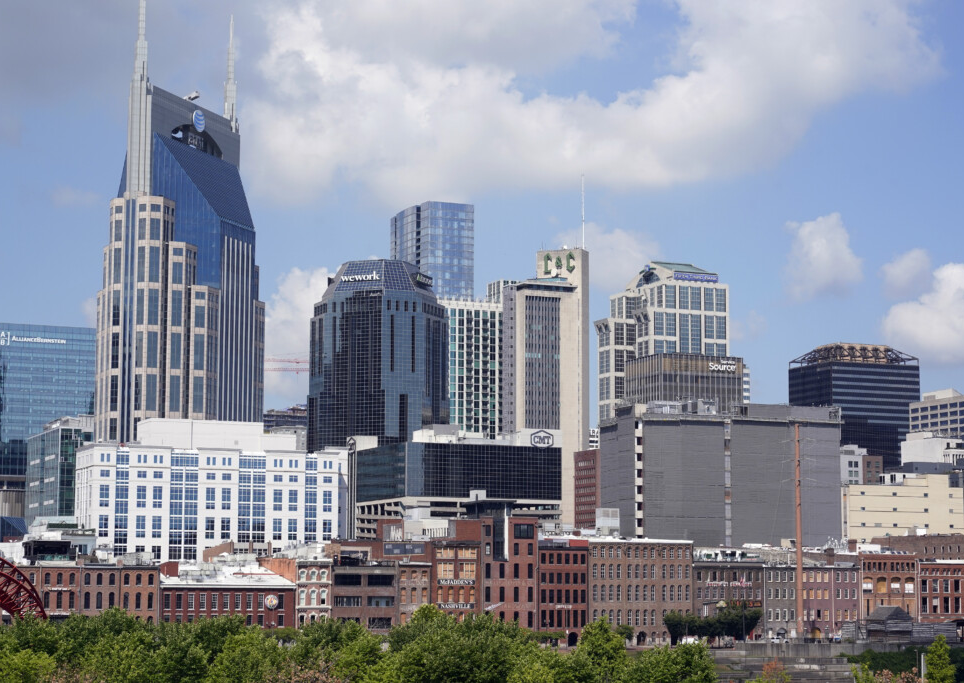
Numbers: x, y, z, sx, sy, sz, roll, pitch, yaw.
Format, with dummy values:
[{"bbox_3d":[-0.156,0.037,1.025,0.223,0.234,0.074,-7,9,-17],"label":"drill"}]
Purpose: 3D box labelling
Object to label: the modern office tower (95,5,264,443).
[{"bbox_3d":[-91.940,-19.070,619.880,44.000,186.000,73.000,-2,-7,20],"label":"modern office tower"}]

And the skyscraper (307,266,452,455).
[{"bbox_3d":[-34.127,27.347,655.140,42.000,109.543,42.000,3,-8,-24],"label":"skyscraper"}]

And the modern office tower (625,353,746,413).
[{"bbox_3d":[77.505,49.571,757.388,35.421,85.705,29.000,3,-8,-24],"label":"modern office tower"}]

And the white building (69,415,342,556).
[{"bbox_3d":[-71.220,46.600,520.180,68.880,51.600,34.000,3,-8,-24],"label":"white building"}]

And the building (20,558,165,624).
[{"bbox_3d":[-82.644,53.177,401.473,26.420,17.096,38.000,3,-8,-24],"label":"building"}]

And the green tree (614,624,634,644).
[{"bbox_3d":[29.490,61.370,414.960,4.700,4.800,4.700,0,-7,0],"label":"green tree"}]

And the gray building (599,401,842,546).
[{"bbox_3d":[65.900,47.670,559.270,64.670,59.980,28.000,3,-8,-24],"label":"gray building"}]

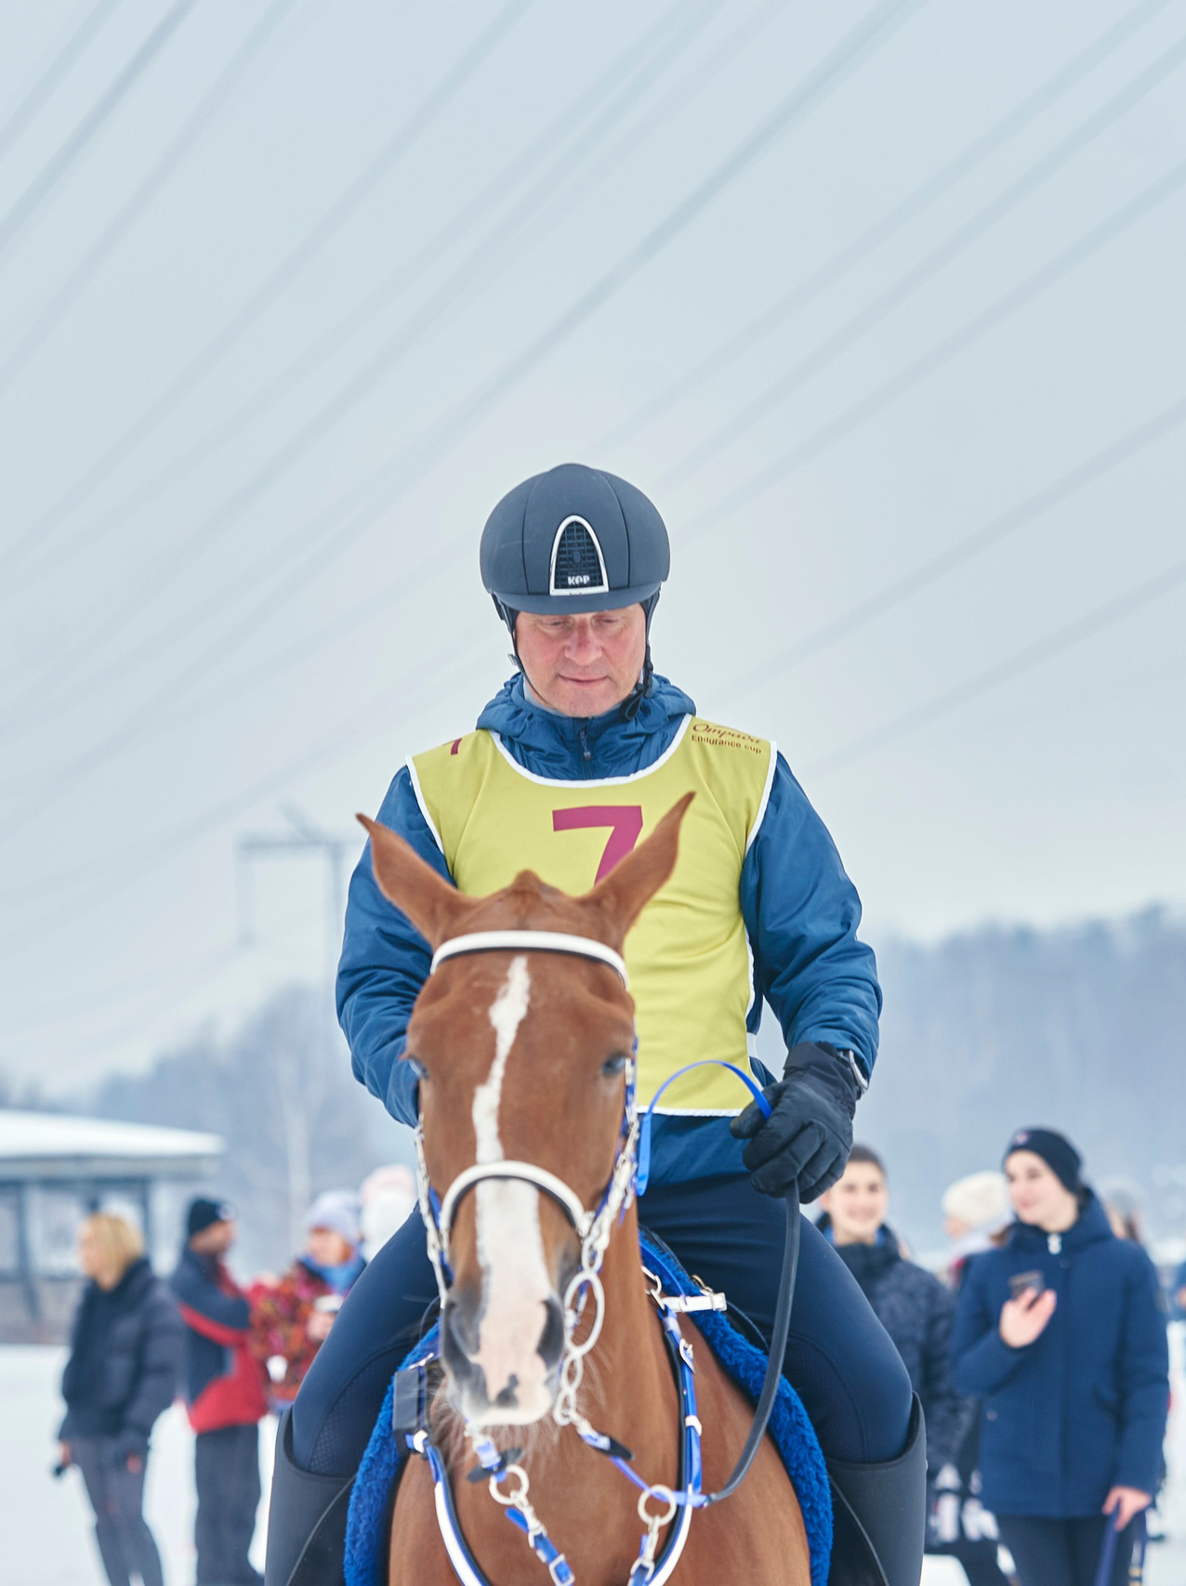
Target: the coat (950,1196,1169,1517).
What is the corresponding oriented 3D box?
[{"bbox_3d":[1.141,1.381,17.000,0.540,0.790,0.380,-3,-4,12],"label":"coat"}]

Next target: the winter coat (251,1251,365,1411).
[{"bbox_3d":[-1.034,2.015,26.000,0.480,0.630,0.380,-4,-4,24],"label":"winter coat"}]

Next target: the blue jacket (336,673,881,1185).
[{"bbox_3d":[0.019,0.161,8.200,0.640,0.600,0.450,-2,-4,0],"label":"blue jacket"}]

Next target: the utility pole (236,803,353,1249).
[{"bbox_3d":[-11.392,15.960,450.000,23.500,30.000,1.600,-1,-4,-12],"label":"utility pole"}]

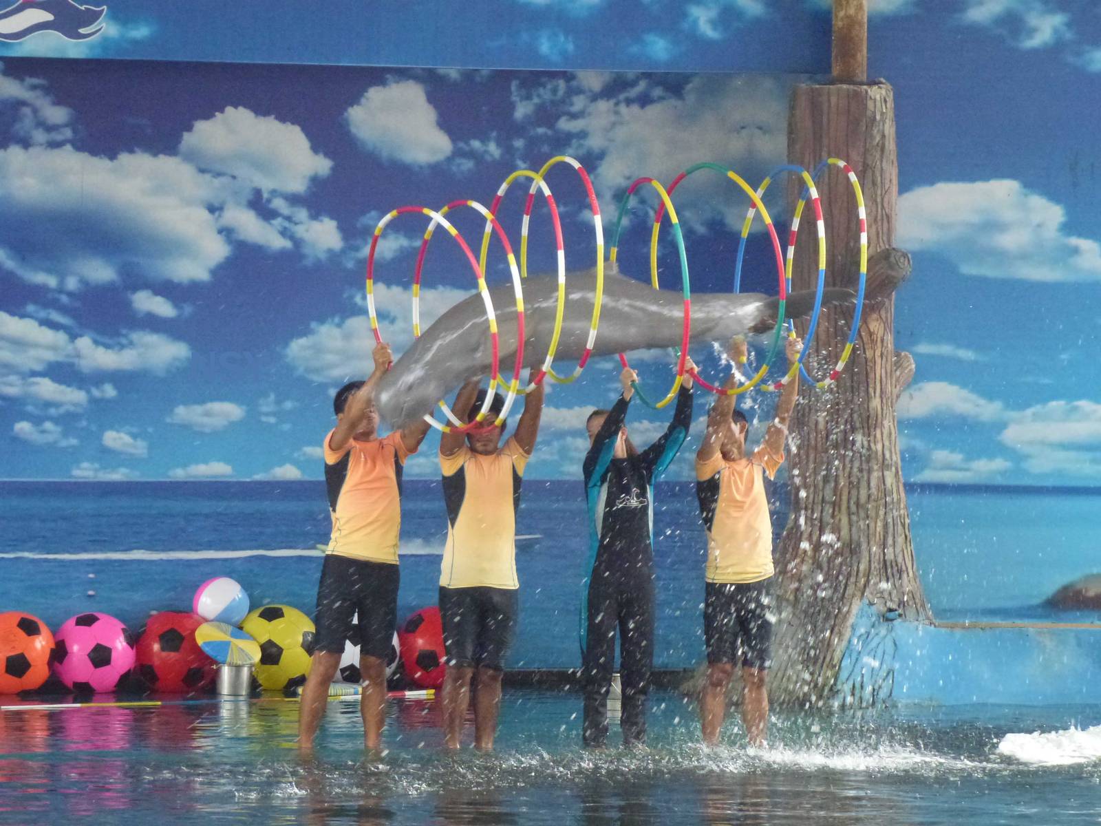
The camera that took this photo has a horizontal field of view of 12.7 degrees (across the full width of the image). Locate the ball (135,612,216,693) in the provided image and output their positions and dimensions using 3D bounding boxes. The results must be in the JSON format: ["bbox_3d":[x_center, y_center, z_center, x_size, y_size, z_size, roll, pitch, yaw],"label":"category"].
[{"bbox_3d":[-1.806,1.157,23.800,0.394,0.394,0.394,1,3,0],"label":"ball"}]

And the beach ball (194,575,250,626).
[{"bbox_3d":[-1.595,0.932,23.900,0.273,0.273,0.273,1,3,0],"label":"beach ball"}]

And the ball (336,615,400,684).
[{"bbox_3d":[-0.931,1.133,24.100,0.391,0.391,0.391,1,3,0],"label":"ball"}]

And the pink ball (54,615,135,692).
[{"bbox_3d":[-2.201,1.159,23.800,0.397,0.397,0.397,1,3,0],"label":"pink ball"}]

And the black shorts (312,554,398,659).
[{"bbox_3d":[-0.866,0.866,22.000,0.390,0.465,0.280,0,0,-20],"label":"black shorts"}]

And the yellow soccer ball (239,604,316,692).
[{"bbox_3d":[-1.451,1.247,26.200,0.450,0.455,0.450,0,0,0],"label":"yellow soccer ball"}]

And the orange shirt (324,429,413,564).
[{"bbox_3d":[-0.812,0.372,22.000,0.400,0.600,0.280,0,0,-22],"label":"orange shirt"}]

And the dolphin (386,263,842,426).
[{"bbox_3d":[0.281,-0.292,21.600,2.160,0.600,0.580,-11,5,-13],"label":"dolphin"}]

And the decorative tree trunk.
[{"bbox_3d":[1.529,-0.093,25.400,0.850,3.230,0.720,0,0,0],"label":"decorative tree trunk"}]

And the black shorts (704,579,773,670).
[{"bbox_3d":[0.841,0.927,22.000,0.320,0.430,0.250,0,3,-12],"label":"black shorts"}]

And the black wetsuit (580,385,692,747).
[{"bbox_3d":[0.385,0.693,22.200,0.480,1.630,0.340,0,0,-22],"label":"black wetsuit"}]

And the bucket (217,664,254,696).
[{"bbox_3d":[-1.663,1.409,26.000,0.185,0.170,0.180,0,0,0],"label":"bucket"}]

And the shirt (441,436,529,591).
[{"bbox_3d":[-0.294,0.441,21.500,0.370,0.660,0.260,0,3,-12],"label":"shirt"}]

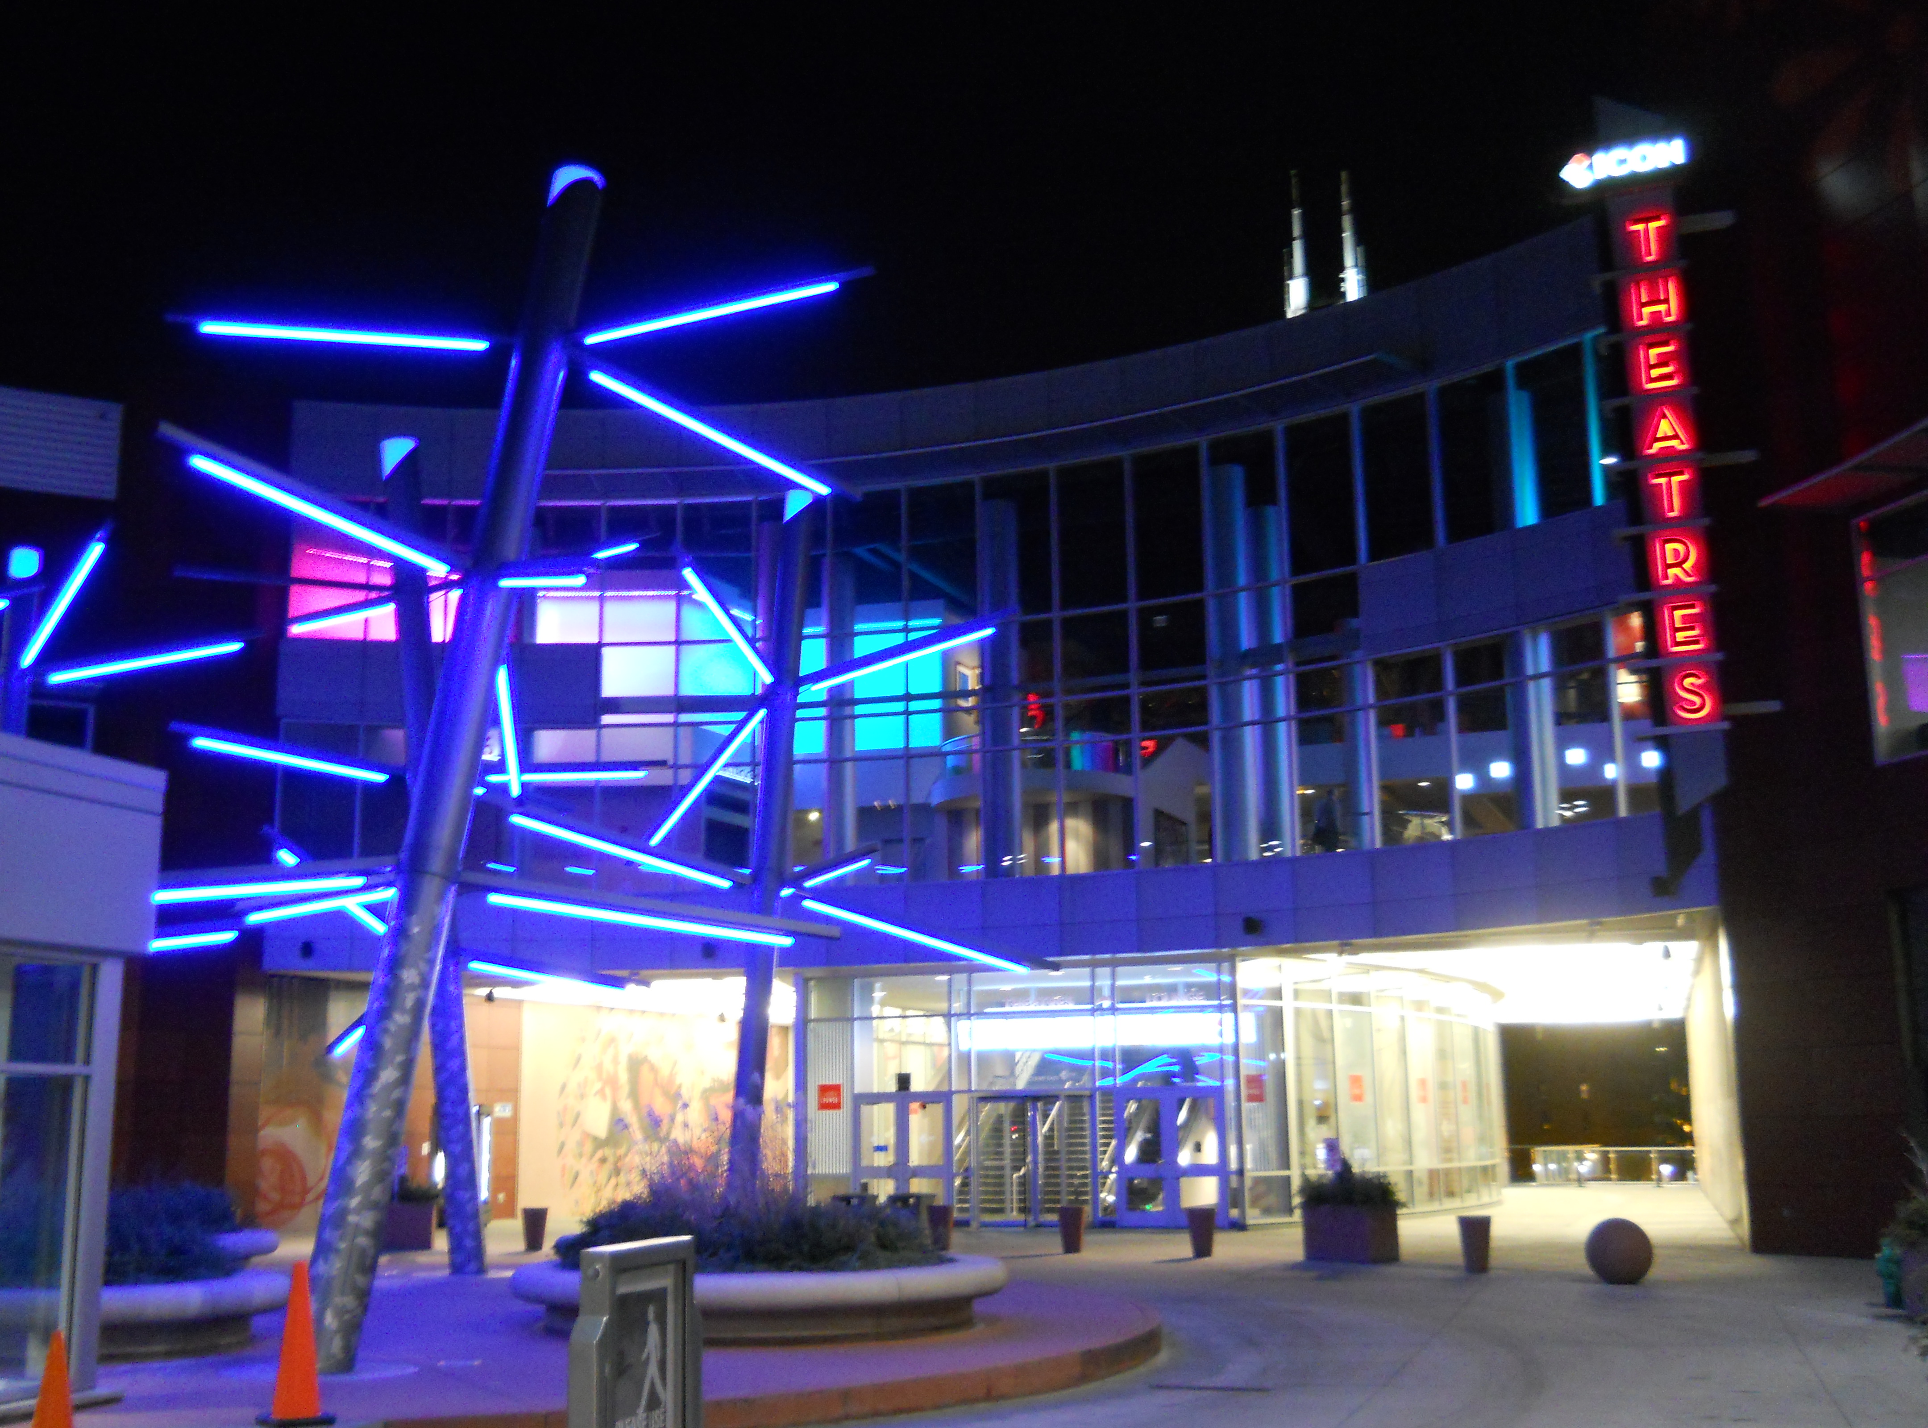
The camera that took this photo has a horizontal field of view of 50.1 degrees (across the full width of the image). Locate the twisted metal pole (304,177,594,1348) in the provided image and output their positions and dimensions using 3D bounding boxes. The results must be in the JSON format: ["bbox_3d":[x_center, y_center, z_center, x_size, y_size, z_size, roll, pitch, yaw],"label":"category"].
[{"bbox_3d":[-3.873,0.128,15.846,0.460,9.450,0.460,9,-13,0],"label":"twisted metal pole"}]

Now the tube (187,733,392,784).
[{"bbox_3d":[-7.566,0.531,23.250,2.160,0.120,0.120,13,-16,-25],"label":"tube"}]

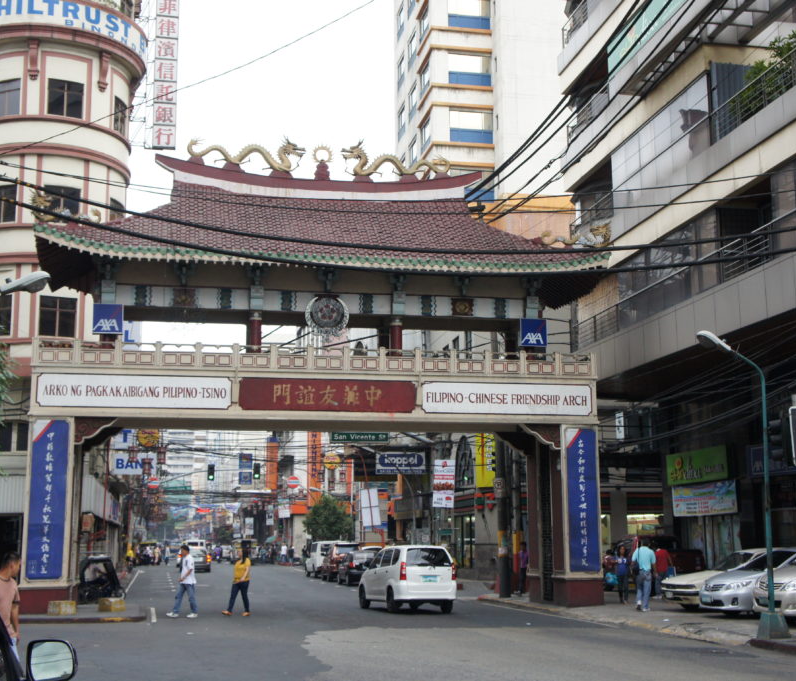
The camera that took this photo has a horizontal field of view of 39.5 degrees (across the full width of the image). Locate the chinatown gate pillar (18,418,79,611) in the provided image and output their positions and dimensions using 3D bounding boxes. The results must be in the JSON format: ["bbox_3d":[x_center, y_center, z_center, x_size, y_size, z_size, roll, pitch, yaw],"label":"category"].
[{"bbox_3d":[-8.686,4.441,28.015,1.112,4.650,2.850,2,-11,-12],"label":"chinatown gate pillar"}]

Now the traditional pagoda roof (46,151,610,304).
[{"bbox_3d":[-2.016,-2.910,29.172,13.600,3.700,6.000,2,-10,-12],"label":"traditional pagoda roof"}]

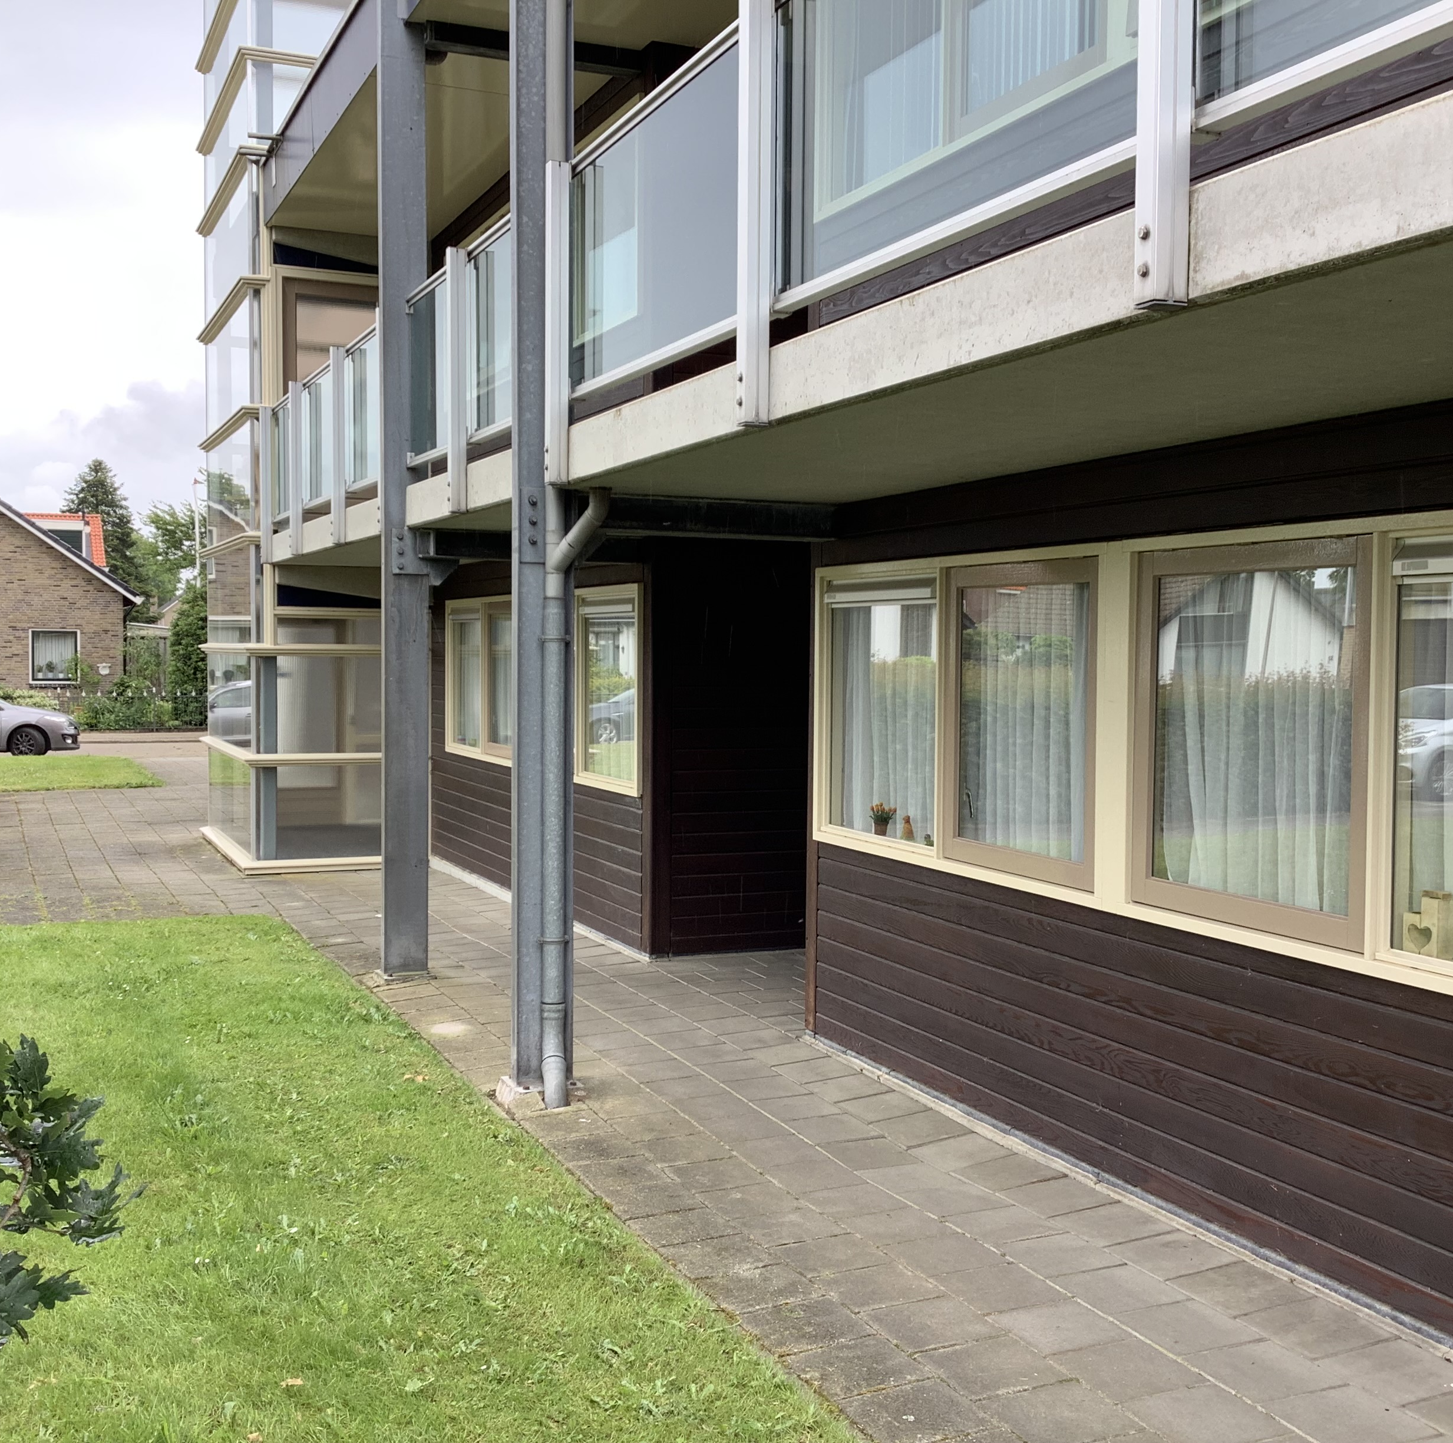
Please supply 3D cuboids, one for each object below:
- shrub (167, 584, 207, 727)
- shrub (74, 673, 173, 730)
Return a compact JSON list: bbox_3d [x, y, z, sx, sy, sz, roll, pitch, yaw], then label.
[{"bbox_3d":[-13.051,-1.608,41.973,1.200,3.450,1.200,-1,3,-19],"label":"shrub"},{"bbox_3d":[-14.530,-0.516,41.520,2.300,1.400,1.200,-1,3,-19],"label":"shrub"}]

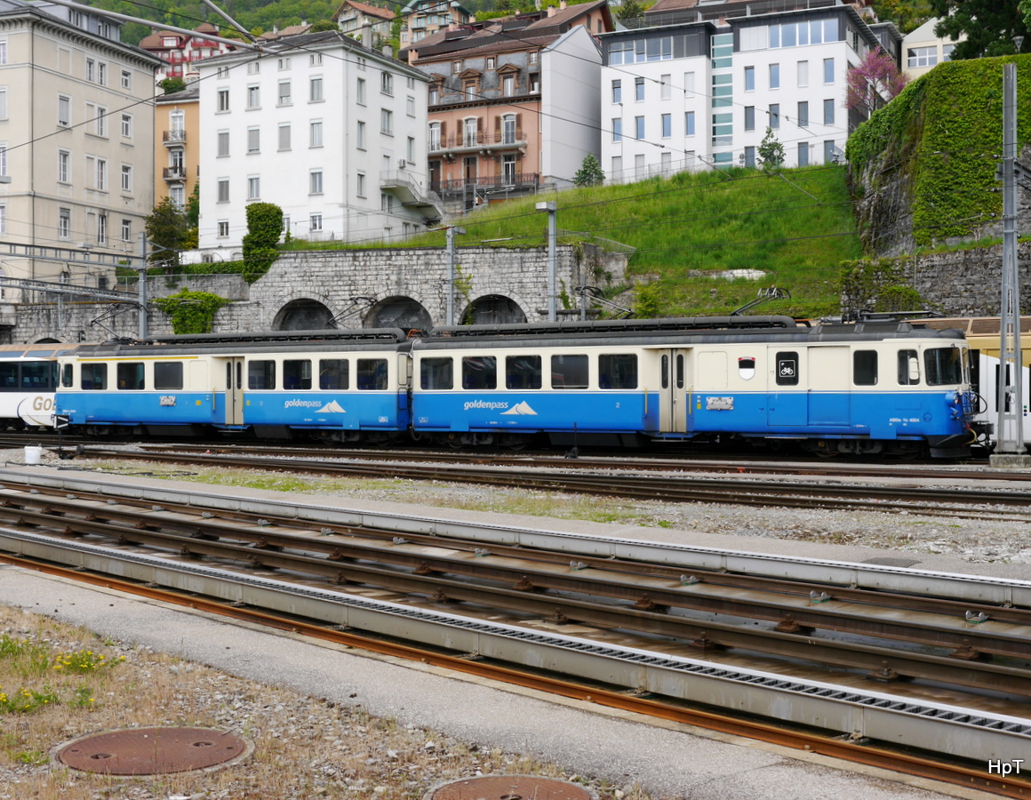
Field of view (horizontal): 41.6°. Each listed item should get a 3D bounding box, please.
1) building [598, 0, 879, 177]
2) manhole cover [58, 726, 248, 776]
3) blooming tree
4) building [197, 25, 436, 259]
[{"bbox_3d":[20.100,-24.100,116.200,20.500,12.800,18.500,0,0,24],"label":"building"},{"bbox_3d":[-1.700,1.640,6.350,0.910,0.050,0.910,0,0,0],"label":"manhole cover"},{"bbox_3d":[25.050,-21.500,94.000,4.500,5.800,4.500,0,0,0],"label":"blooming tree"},{"bbox_3d":[-15.300,-19.800,105.000,13.800,17.000,12.400,0,0,28],"label":"building"}]

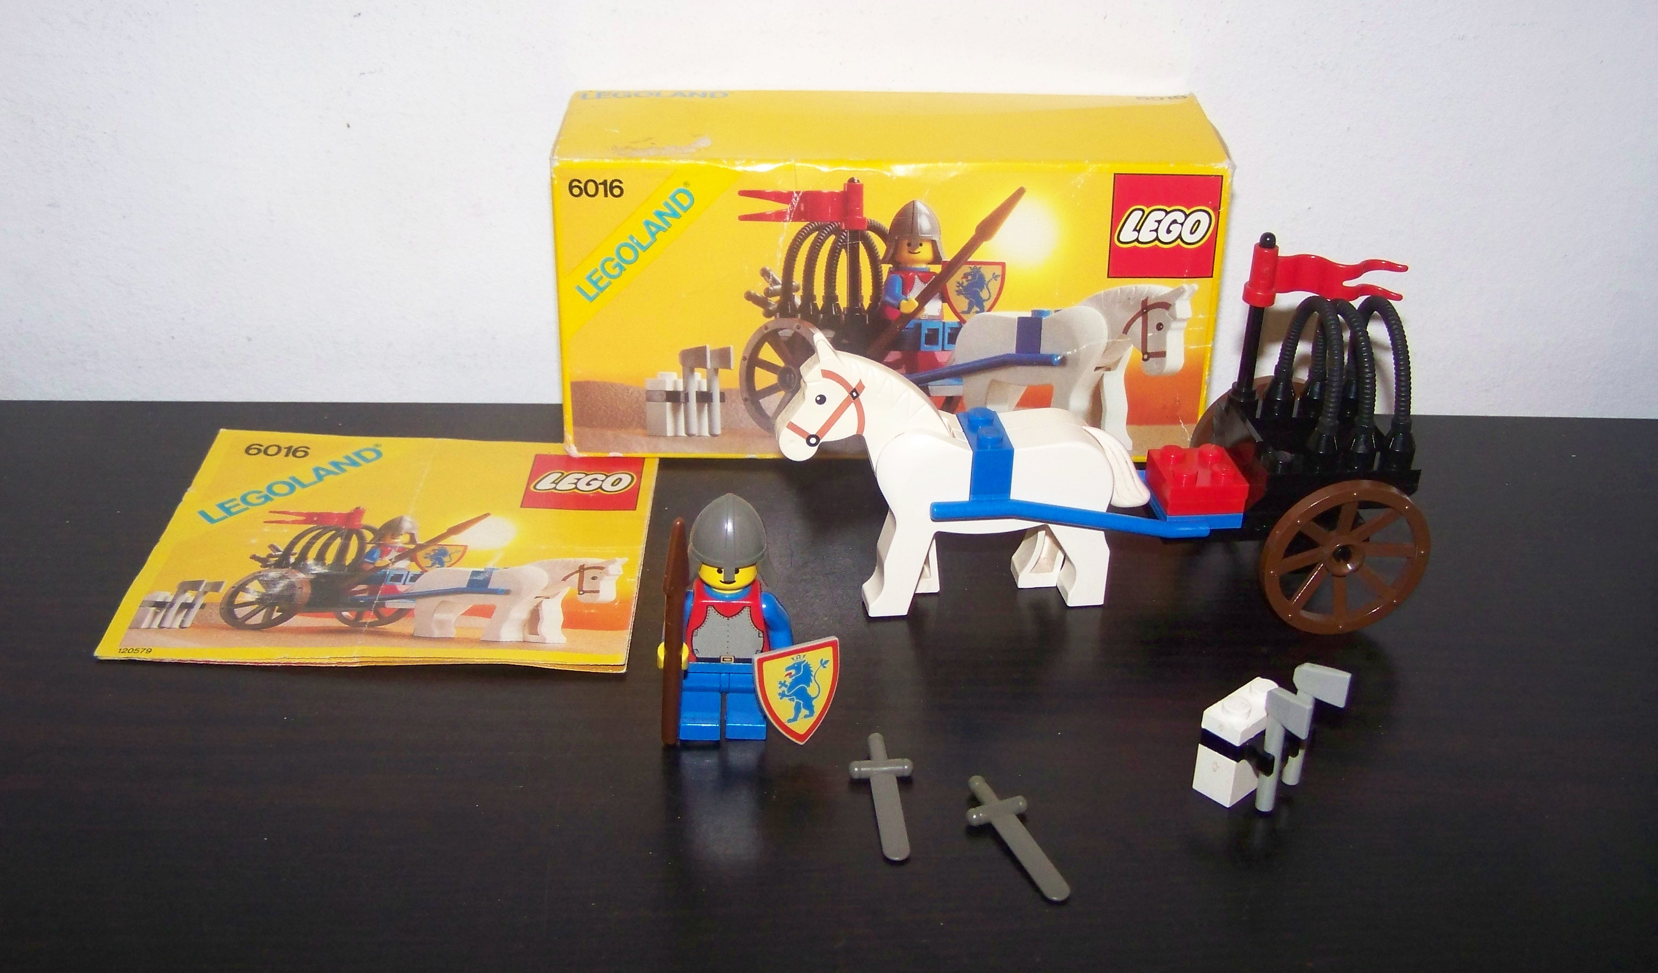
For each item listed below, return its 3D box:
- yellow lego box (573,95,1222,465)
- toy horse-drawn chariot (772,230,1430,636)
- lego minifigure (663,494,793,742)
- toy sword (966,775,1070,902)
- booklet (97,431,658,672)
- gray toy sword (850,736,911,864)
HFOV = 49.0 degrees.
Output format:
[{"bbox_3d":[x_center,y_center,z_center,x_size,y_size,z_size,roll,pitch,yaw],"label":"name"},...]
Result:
[{"bbox_3d":[0.013,-0.049,0.422,0.144,0.070,0.051,0,28,-1],"label":"yellow lego box"},{"bbox_3d":[0.053,-0.011,0.353,0.127,0.070,0.048,-3,28,-7],"label":"toy horse-drawn chariot"},{"bbox_3d":[-0.018,0.022,0.315,0.024,0.044,0.015,1,28,0],"label":"lego minifigure"},{"bbox_3d":[0.031,0.057,0.296,0.011,0.003,0.033,-9,30,-18],"label":"toy sword"},{"bbox_3d":[-0.088,0.010,0.379,0.099,0.003,0.092,1,28,-1],"label":"booklet"},{"bbox_3d":[0.010,0.052,0.305,0.011,0.003,0.034,-1,28,-5],"label":"gray toy sword"}]

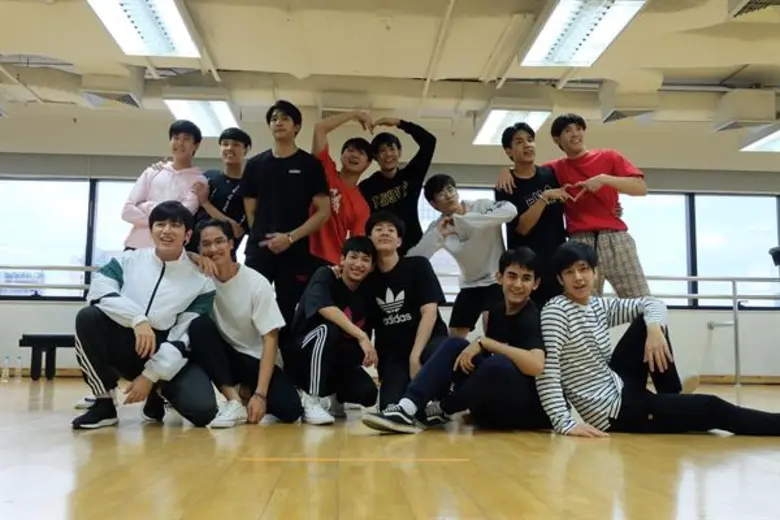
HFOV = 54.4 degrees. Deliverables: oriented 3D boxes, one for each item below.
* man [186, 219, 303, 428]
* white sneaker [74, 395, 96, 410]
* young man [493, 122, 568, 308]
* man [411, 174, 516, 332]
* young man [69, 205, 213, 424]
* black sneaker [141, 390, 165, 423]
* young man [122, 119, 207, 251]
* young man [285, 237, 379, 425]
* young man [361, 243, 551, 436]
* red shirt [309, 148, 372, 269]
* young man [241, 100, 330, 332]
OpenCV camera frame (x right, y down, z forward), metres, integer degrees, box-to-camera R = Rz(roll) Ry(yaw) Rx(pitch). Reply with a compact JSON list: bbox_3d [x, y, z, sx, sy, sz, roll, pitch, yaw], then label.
[{"bbox_3d":[-0.714,0.288,3.730,0.580,1.000,0.700,-2,-7,22],"label":"man"},{"bbox_3d":[-1.687,0.795,4.316,0.280,0.105,0.100,4,-7,-30],"label":"white sneaker"},{"bbox_3d":[0.772,0.030,4.224,0.520,1.660,0.360,3,-7,-20],"label":"young man"},{"bbox_3d":[0.413,0.175,4.258,0.640,1.370,0.420,0,-6,5],"label":"man"},{"bbox_3d":[-1.173,0.246,3.674,0.640,1.060,0.640,0,-7,10],"label":"young man"},{"bbox_3d":[-1.143,0.674,3.666,0.100,0.120,0.280,2,33,-15],"label":"black sneaker"},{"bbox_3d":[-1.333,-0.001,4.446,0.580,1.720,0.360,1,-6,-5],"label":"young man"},{"bbox_3d":[-0.283,0.337,3.806,0.540,0.930,0.660,2,-7,-10],"label":"young man"},{"bbox_3d":[0.306,0.354,3.442,0.800,0.830,0.540,5,-8,-32],"label":"young man"},{"bbox_3d":[-0.302,-0.314,4.362,0.460,0.680,0.270,7,-6,-4],"label":"red shirt"},{"bbox_3d":[-0.568,-0.039,4.160,0.520,1.750,0.360,0,-6,5],"label":"young man"}]

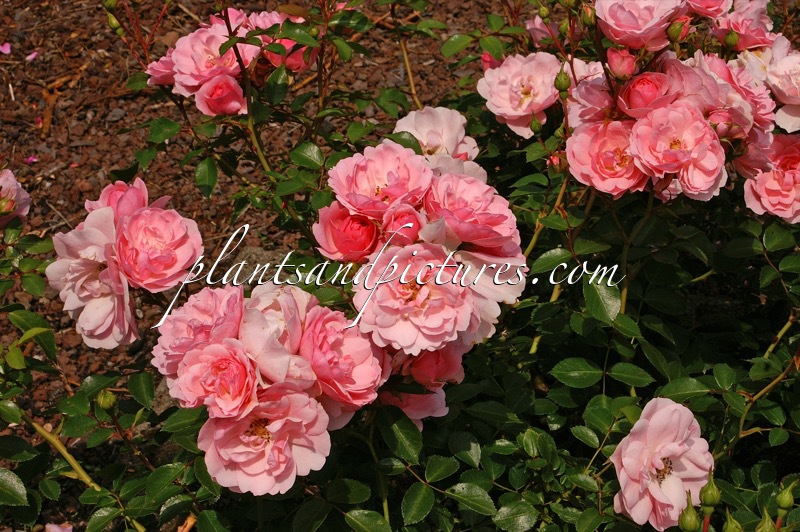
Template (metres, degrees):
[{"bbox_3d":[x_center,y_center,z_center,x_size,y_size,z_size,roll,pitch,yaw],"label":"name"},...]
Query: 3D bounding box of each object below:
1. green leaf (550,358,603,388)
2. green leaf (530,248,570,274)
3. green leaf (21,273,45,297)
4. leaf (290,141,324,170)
[{"bbox_3d":[0.127,0.077,1.200,0.037,0.007,0.025,0,60,0],"label":"green leaf"},{"bbox_3d":[0.106,-0.003,1.160,0.035,0.008,0.023,-18,36,-10],"label":"green leaf"},{"bbox_3d":[-0.258,0.013,1.170,0.014,0.005,0.023,-39,67,-20],"label":"green leaf"},{"bbox_3d":[-0.066,-0.078,1.180,0.027,0.005,0.020,21,62,12],"label":"leaf"}]

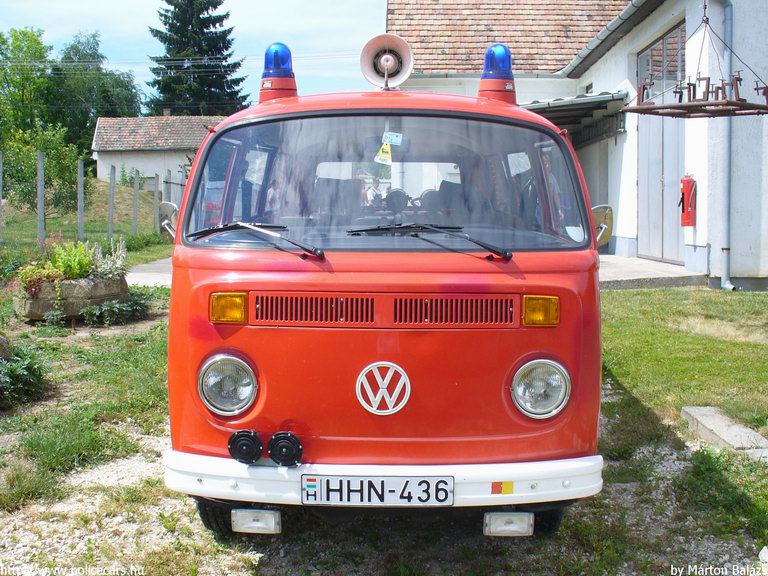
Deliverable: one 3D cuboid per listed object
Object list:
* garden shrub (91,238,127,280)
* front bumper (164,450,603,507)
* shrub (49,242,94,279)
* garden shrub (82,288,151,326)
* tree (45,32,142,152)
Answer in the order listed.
[{"bbox_3d":[-2.953,-0.305,8.800,0.380,0.440,0.360,0,4,0],"label":"garden shrub"},{"bbox_3d":[0.000,0.669,2.995,1.670,0.160,0.400,1,5,0],"label":"front bumper"},{"bbox_3d":[-3.350,-0.295,8.800,0.480,0.380,0.420,0,4,0],"label":"shrub"},{"bbox_3d":[-2.731,0.198,8.349,0.680,0.380,0.500,-1,5,-14],"label":"garden shrub"},{"bbox_3d":[-14.914,-9.389,42.000,5.000,7.600,4.800,0,4,0],"label":"tree"}]

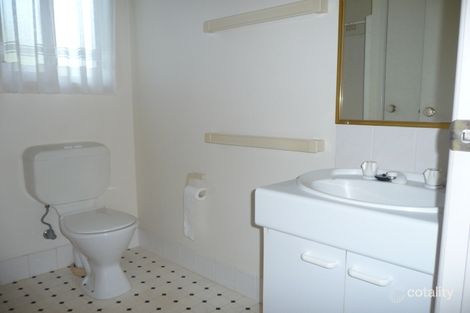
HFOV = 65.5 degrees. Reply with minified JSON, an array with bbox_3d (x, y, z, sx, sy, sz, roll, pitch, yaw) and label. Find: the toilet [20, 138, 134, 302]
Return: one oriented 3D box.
[{"bbox_3d":[-0.836,0.341,2.112,0.661,0.782,0.462,7,9,44],"label":"toilet"}]

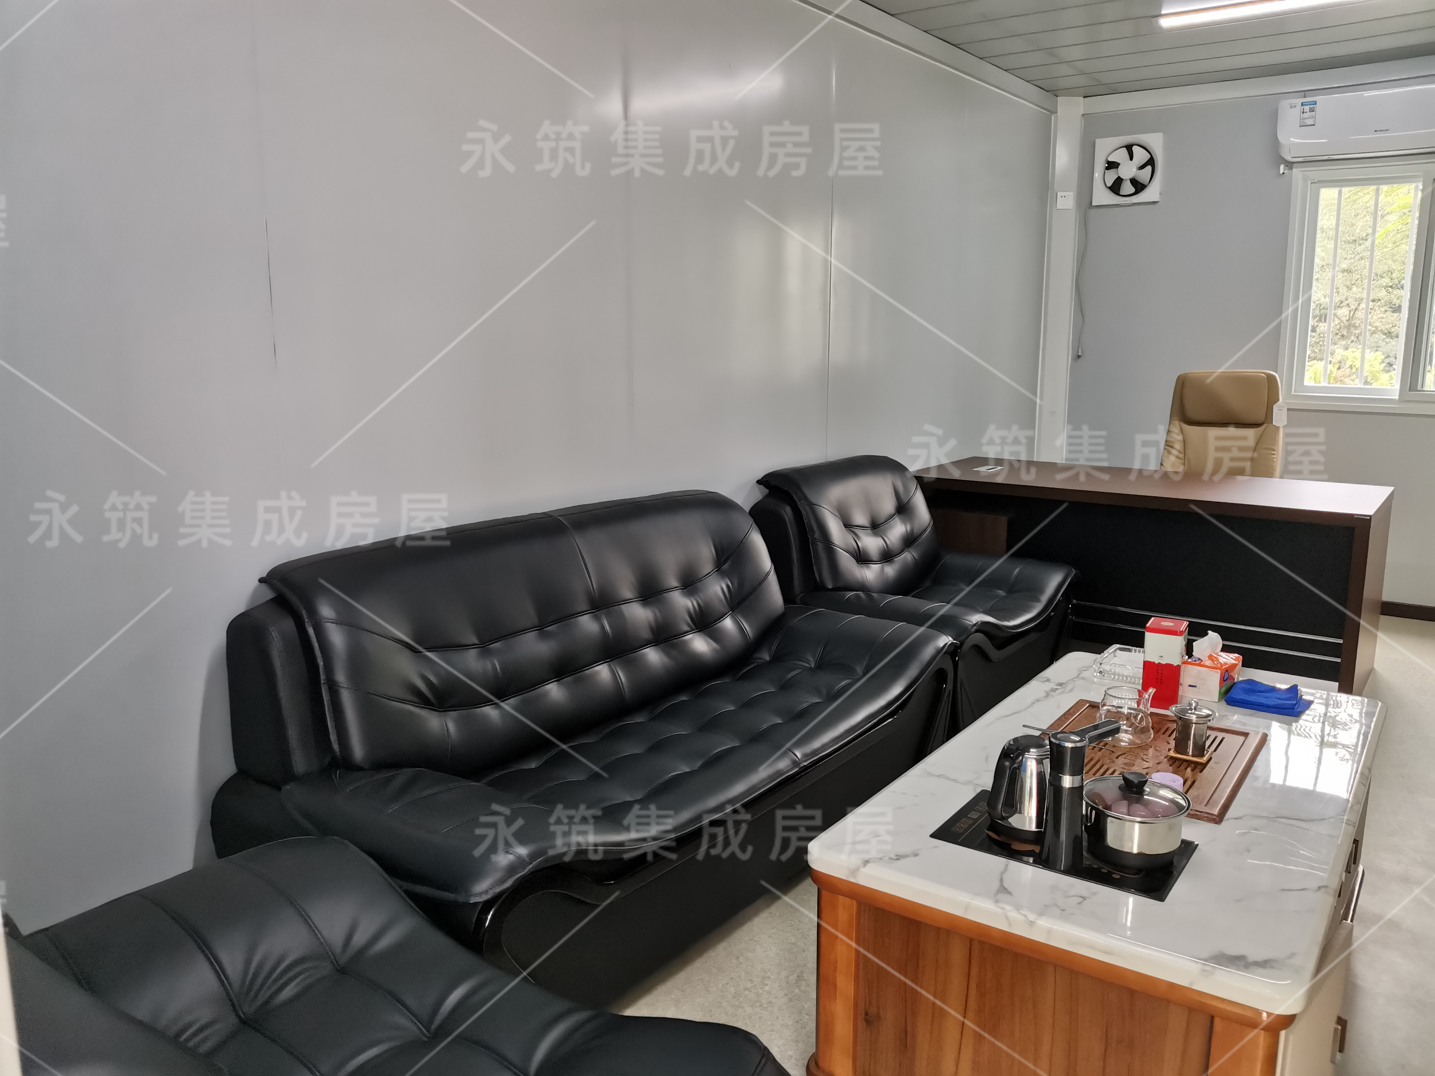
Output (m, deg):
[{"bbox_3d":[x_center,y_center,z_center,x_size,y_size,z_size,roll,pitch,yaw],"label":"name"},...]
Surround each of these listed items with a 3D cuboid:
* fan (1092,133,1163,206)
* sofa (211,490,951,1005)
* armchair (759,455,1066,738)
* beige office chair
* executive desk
[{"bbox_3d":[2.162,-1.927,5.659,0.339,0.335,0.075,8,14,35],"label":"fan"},{"bbox_3d":[-0.154,0.425,2.825,0.800,0.900,1.990,8,14,35],"label":"sofa"},{"bbox_3d":[0.782,0.175,4.092,0.800,0.890,1.130,8,14,35],"label":"armchair"},{"bbox_3d":[2.384,-0.183,5.103,0.660,1.190,0.680,4,12,23],"label":"beige office chair"},{"bbox_3d":[1.776,0.131,4.634,1.795,0.760,0.810,8,14,35],"label":"executive desk"}]

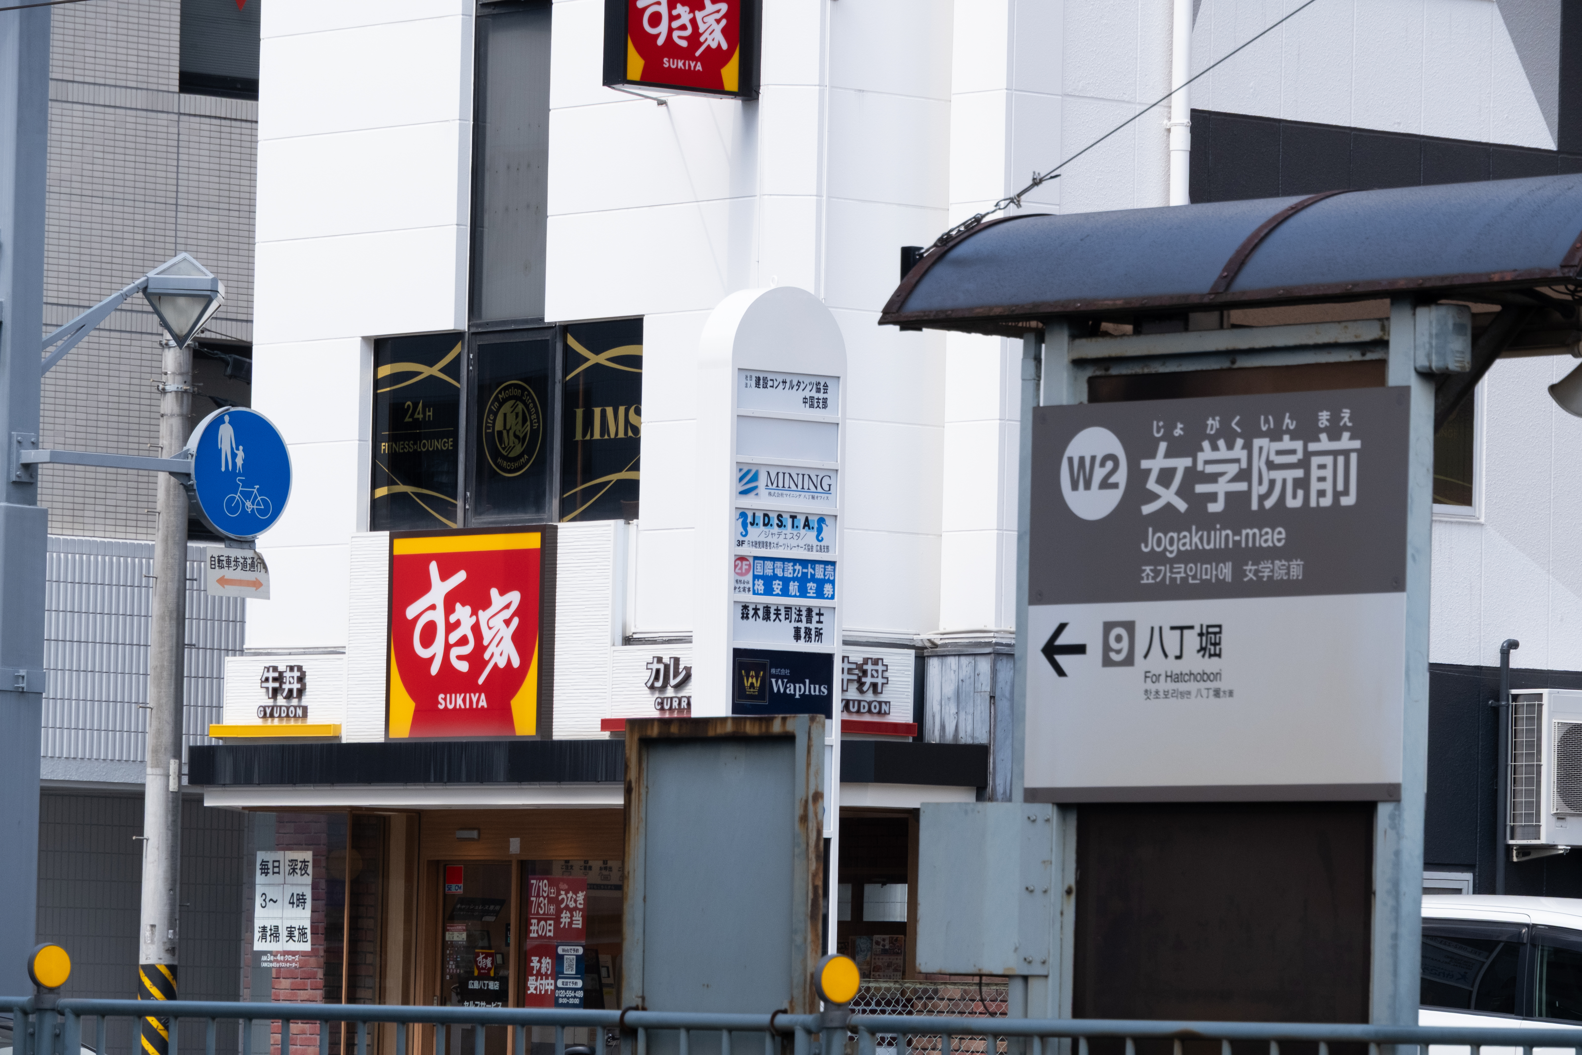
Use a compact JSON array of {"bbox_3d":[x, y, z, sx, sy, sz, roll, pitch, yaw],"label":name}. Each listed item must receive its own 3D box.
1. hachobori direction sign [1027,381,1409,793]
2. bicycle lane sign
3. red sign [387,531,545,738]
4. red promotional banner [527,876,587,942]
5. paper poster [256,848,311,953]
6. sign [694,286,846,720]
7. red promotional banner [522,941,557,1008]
[{"bbox_3d":[0.910,0.143,17.810,0.030,0.870,1.150,4,-4,-40],"label":"hachobori direction sign"},{"bbox_3d":[-2.561,-0.253,38.731,0.600,0.600,0.080,4,-4,-40],"label":"bicycle lane sign"},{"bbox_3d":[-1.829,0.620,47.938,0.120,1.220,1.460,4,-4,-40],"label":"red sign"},{"bbox_3d":[-1.408,2.297,50.200,0.010,0.395,0.570,4,-4,-40],"label":"red promotional banner"},{"bbox_3d":[-3.119,2.297,51.300,0.010,0.610,0.585,4,-4,-40],"label":"paper poster"},{"bbox_3d":[-0.168,1.286,43.765,0.780,5.100,0.280,4,-4,-40],"label":"sign"},{"bbox_3d":[-1.503,2.688,50.200,0.010,0.395,0.285,4,-4,-40],"label":"red promotional banner"}]

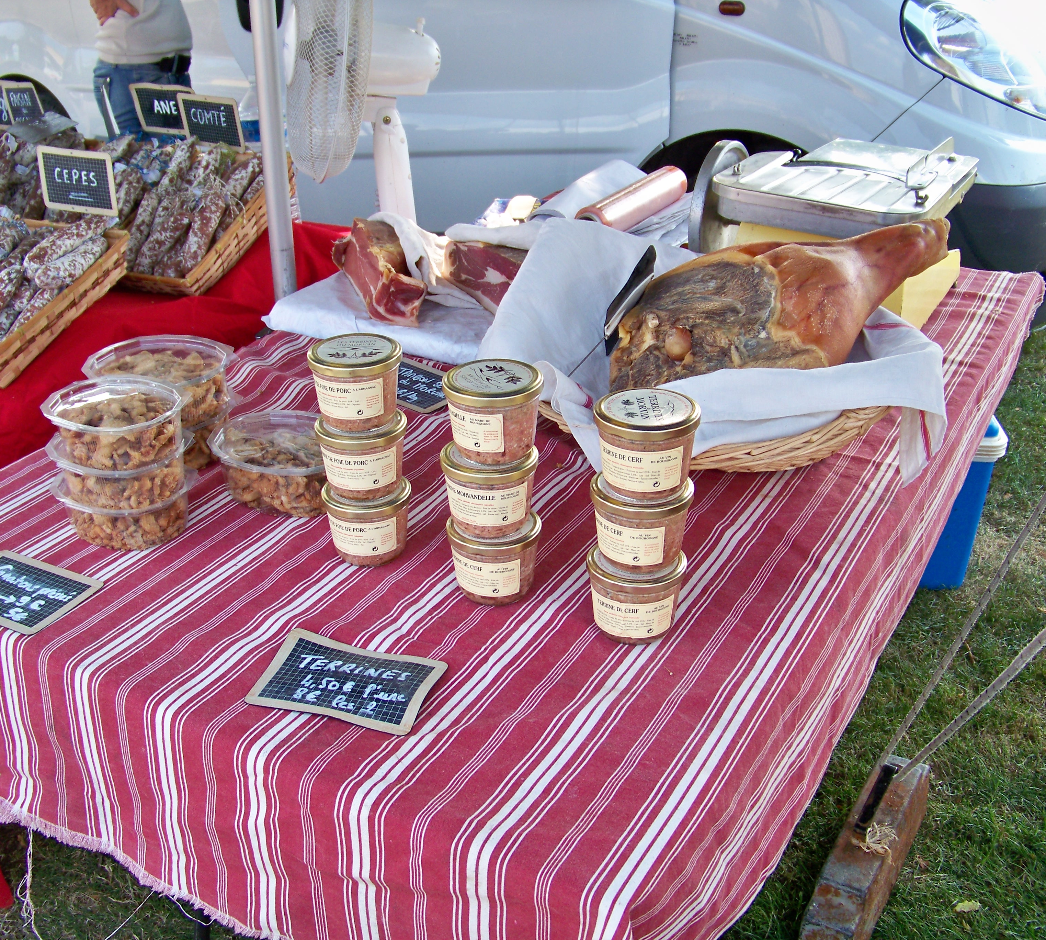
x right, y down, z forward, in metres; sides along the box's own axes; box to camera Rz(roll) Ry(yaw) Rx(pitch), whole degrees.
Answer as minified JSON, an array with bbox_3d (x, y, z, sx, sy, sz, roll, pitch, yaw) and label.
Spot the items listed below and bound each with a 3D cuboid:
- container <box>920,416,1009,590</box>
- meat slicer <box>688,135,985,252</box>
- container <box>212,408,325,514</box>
[{"bbox_3d":[0.750,0.029,2.499,0.380,0.370,0.300,1,27,3],"label":"container"},{"bbox_3d":[0.445,-0.361,1.754,0.350,0.250,0.380,14,31,27],"label":"meat slicer"},{"bbox_3d":[-0.255,-0.003,1.291,0.154,0.061,0.154,-6,27,-11],"label":"container"}]

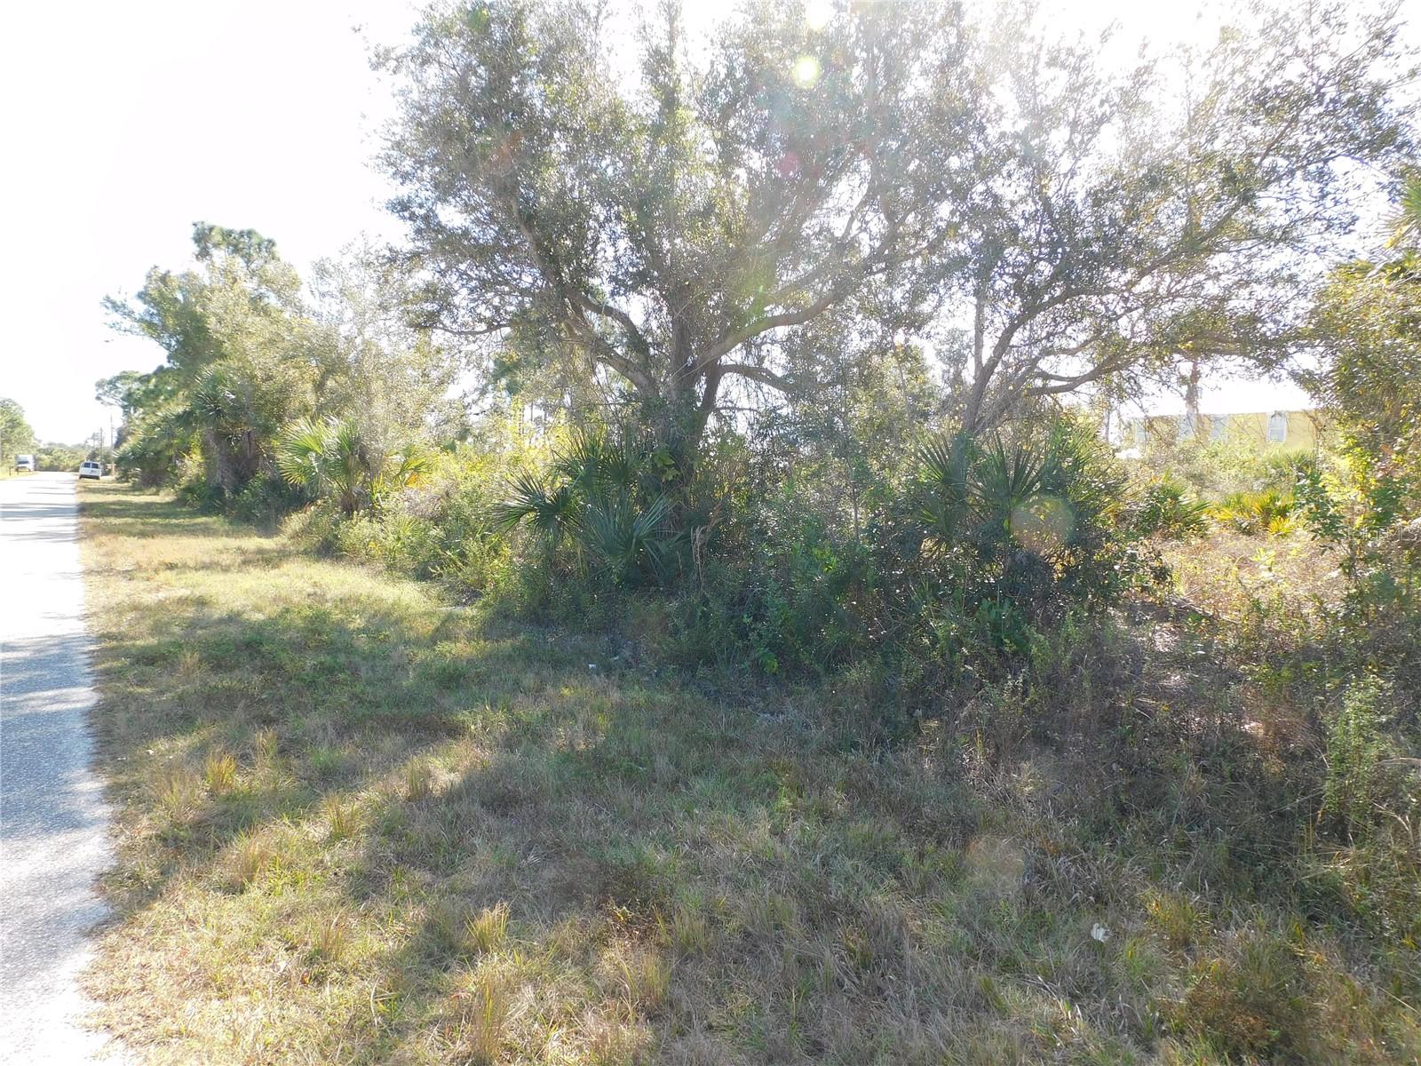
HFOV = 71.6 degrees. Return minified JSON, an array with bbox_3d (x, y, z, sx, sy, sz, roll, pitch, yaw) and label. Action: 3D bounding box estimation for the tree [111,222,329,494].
[{"bbox_3d":[-22.639,-7.900,45.000,9.300,12.300,8.500,-2,4,-26],"label":"tree"}]

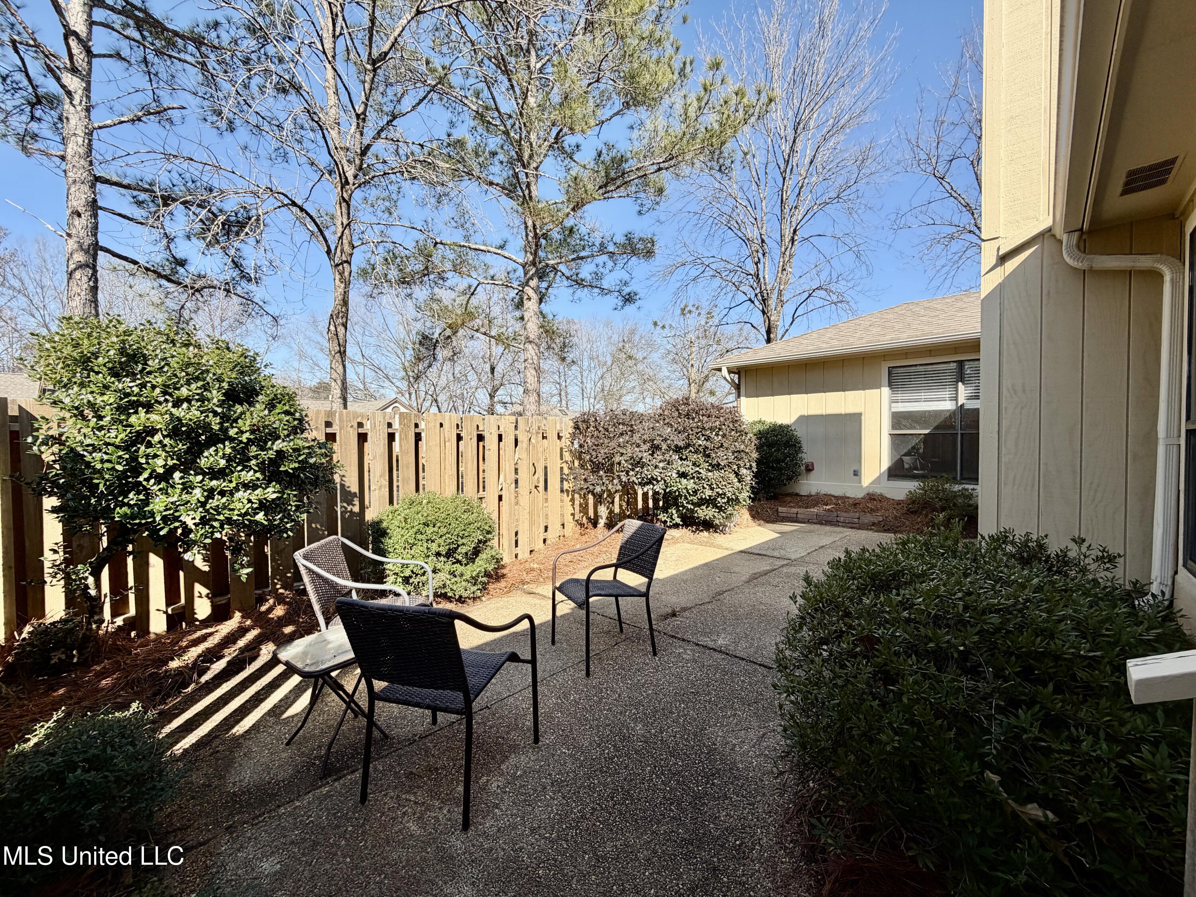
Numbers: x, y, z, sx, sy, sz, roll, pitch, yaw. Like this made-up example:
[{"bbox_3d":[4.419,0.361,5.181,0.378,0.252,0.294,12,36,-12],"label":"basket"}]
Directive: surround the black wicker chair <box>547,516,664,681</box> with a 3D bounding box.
[{"bbox_3d":[0.078,1.006,3.486,0.670,0.880,0.623,-1,1,-27],"label":"black wicker chair"}]

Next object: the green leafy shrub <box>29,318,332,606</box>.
[{"bbox_3d":[-2.767,0.261,3.405,1.300,2.200,1.650,0,1,44],"label":"green leafy shrub"}]

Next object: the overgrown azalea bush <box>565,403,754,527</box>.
[{"bbox_3d":[1.153,0.247,7.206,1.600,2.000,2.900,0,1,44],"label":"overgrown azalea bush"}]

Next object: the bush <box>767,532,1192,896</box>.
[{"bbox_3d":[1.962,1.020,2.319,1.500,0.850,2.300,0,1,44],"label":"bush"}]

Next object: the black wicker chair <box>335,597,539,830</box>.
[{"bbox_3d":[-0.688,1.038,2.184,0.623,0.880,0.670,0,1,17],"label":"black wicker chair"}]

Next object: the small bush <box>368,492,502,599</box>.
[{"bbox_3d":[-1.629,0.927,4.867,1.120,0.970,1.320,0,1,44],"label":"small bush"}]

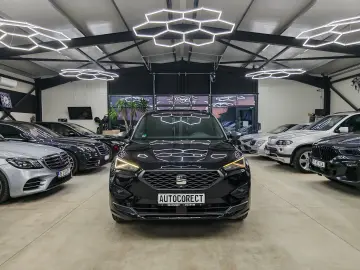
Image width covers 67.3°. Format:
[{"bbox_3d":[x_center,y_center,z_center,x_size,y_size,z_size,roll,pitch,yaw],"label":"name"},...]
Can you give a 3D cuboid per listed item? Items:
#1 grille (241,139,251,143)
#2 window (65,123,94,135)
[{"bbox_3d":[3.153,0.264,13.195,0.150,0.220,0.900,0,2,-7],"label":"grille"},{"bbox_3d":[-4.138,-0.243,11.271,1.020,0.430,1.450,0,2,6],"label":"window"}]

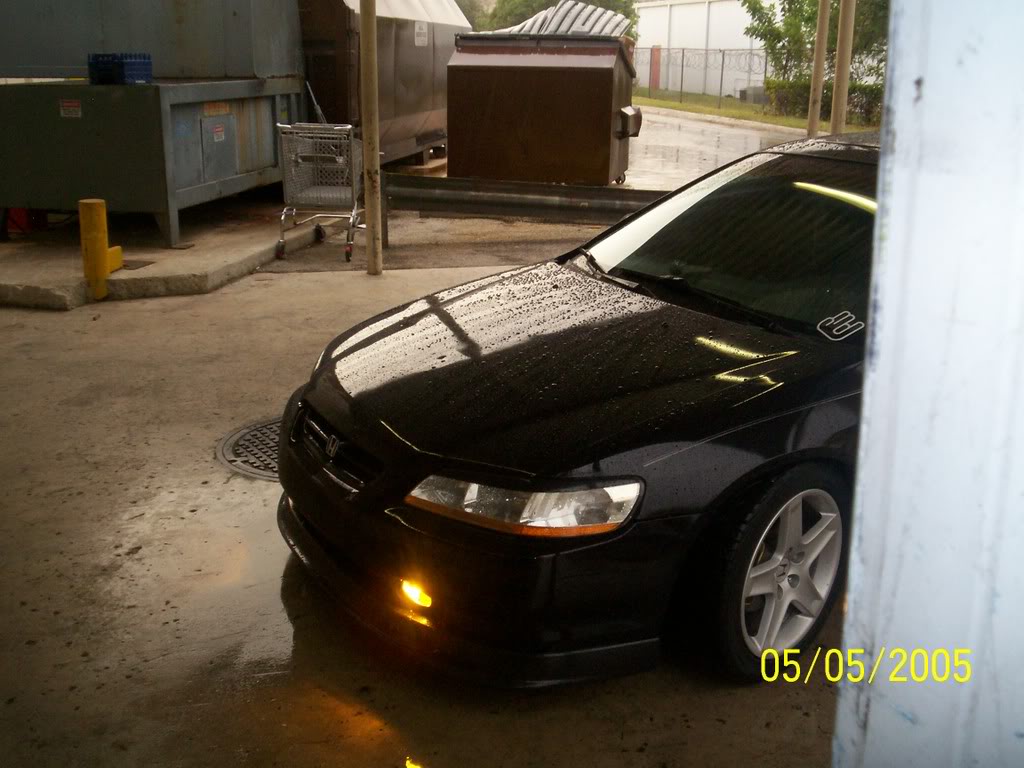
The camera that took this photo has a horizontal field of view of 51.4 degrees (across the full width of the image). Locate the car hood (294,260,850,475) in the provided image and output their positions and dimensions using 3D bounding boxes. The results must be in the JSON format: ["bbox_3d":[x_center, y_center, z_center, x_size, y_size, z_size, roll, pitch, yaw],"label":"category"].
[{"bbox_3d":[0.073,-0.137,3.243,1.376,0.190,1.450,-19,24,-31],"label":"car hood"}]

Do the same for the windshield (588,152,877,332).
[{"bbox_3d":[0.950,-0.578,3.751,0.988,0.103,1.410,-37,32,-22],"label":"windshield"}]

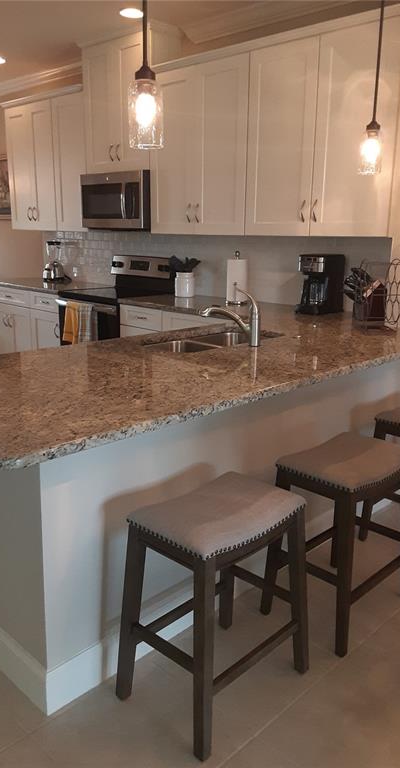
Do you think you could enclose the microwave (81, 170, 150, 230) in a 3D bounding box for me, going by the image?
[{"bbox_3d":[-0.545,-1.428,4.704,0.760,0.405,0.390,14,19,42],"label":"microwave"}]

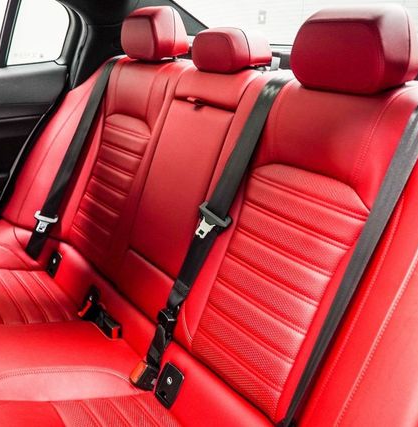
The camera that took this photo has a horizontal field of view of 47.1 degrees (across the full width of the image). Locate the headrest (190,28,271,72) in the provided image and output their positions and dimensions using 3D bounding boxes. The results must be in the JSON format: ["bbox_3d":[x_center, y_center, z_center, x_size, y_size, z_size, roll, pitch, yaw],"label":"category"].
[{"bbox_3d":[0.054,-0.396,1.165,0.134,0.102,0.205,-14,27,-33],"label":"headrest"}]

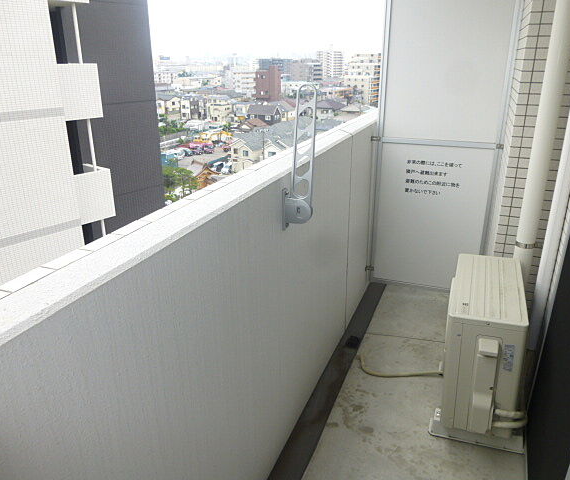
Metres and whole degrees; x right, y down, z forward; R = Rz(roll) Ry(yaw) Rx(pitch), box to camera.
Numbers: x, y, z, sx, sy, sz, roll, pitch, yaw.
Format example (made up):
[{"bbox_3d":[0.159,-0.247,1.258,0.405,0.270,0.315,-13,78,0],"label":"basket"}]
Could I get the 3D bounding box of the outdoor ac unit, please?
[{"bbox_3d":[0.938,0.477,2.191,0.320,0.590,0.700,7,23,20],"label":"outdoor ac unit"}]

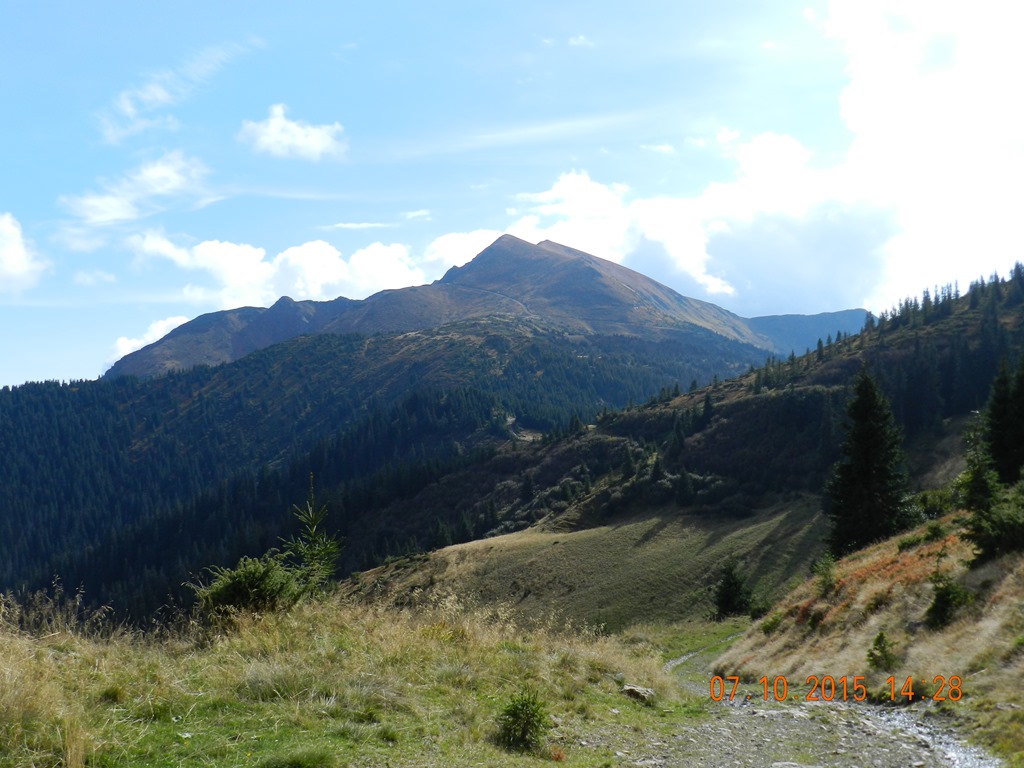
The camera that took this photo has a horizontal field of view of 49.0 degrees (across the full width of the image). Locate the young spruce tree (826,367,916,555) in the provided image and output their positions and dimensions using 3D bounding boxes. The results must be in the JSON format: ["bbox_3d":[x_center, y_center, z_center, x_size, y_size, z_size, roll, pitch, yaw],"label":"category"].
[{"bbox_3d":[13.320,3.010,42.000,3.300,7.290,3.300,0,0,0],"label":"young spruce tree"}]

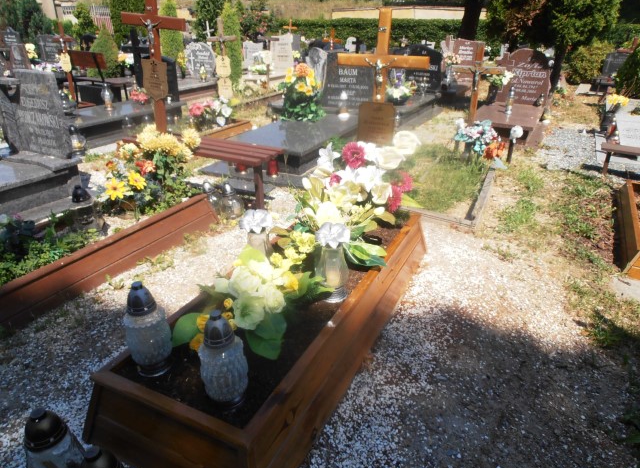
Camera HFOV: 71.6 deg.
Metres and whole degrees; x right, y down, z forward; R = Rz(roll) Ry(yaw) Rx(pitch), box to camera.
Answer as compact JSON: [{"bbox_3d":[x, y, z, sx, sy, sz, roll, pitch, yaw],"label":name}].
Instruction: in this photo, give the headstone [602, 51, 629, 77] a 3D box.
[{"bbox_3d":[6.950,-3.985,10.400,0.680,0.620,0.120,12,26,24],"label":"headstone"}]

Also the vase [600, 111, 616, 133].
[{"bbox_3d":[3.706,-1.432,5.700,0.150,0.290,0.150,12,28,26],"label":"vase"}]

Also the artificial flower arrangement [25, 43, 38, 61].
[{"bbox_3d":[-7.347,-4.635,11.300,0.320,0.430,0.280,12,28,26],"label":"artificial flower arrangement"}]

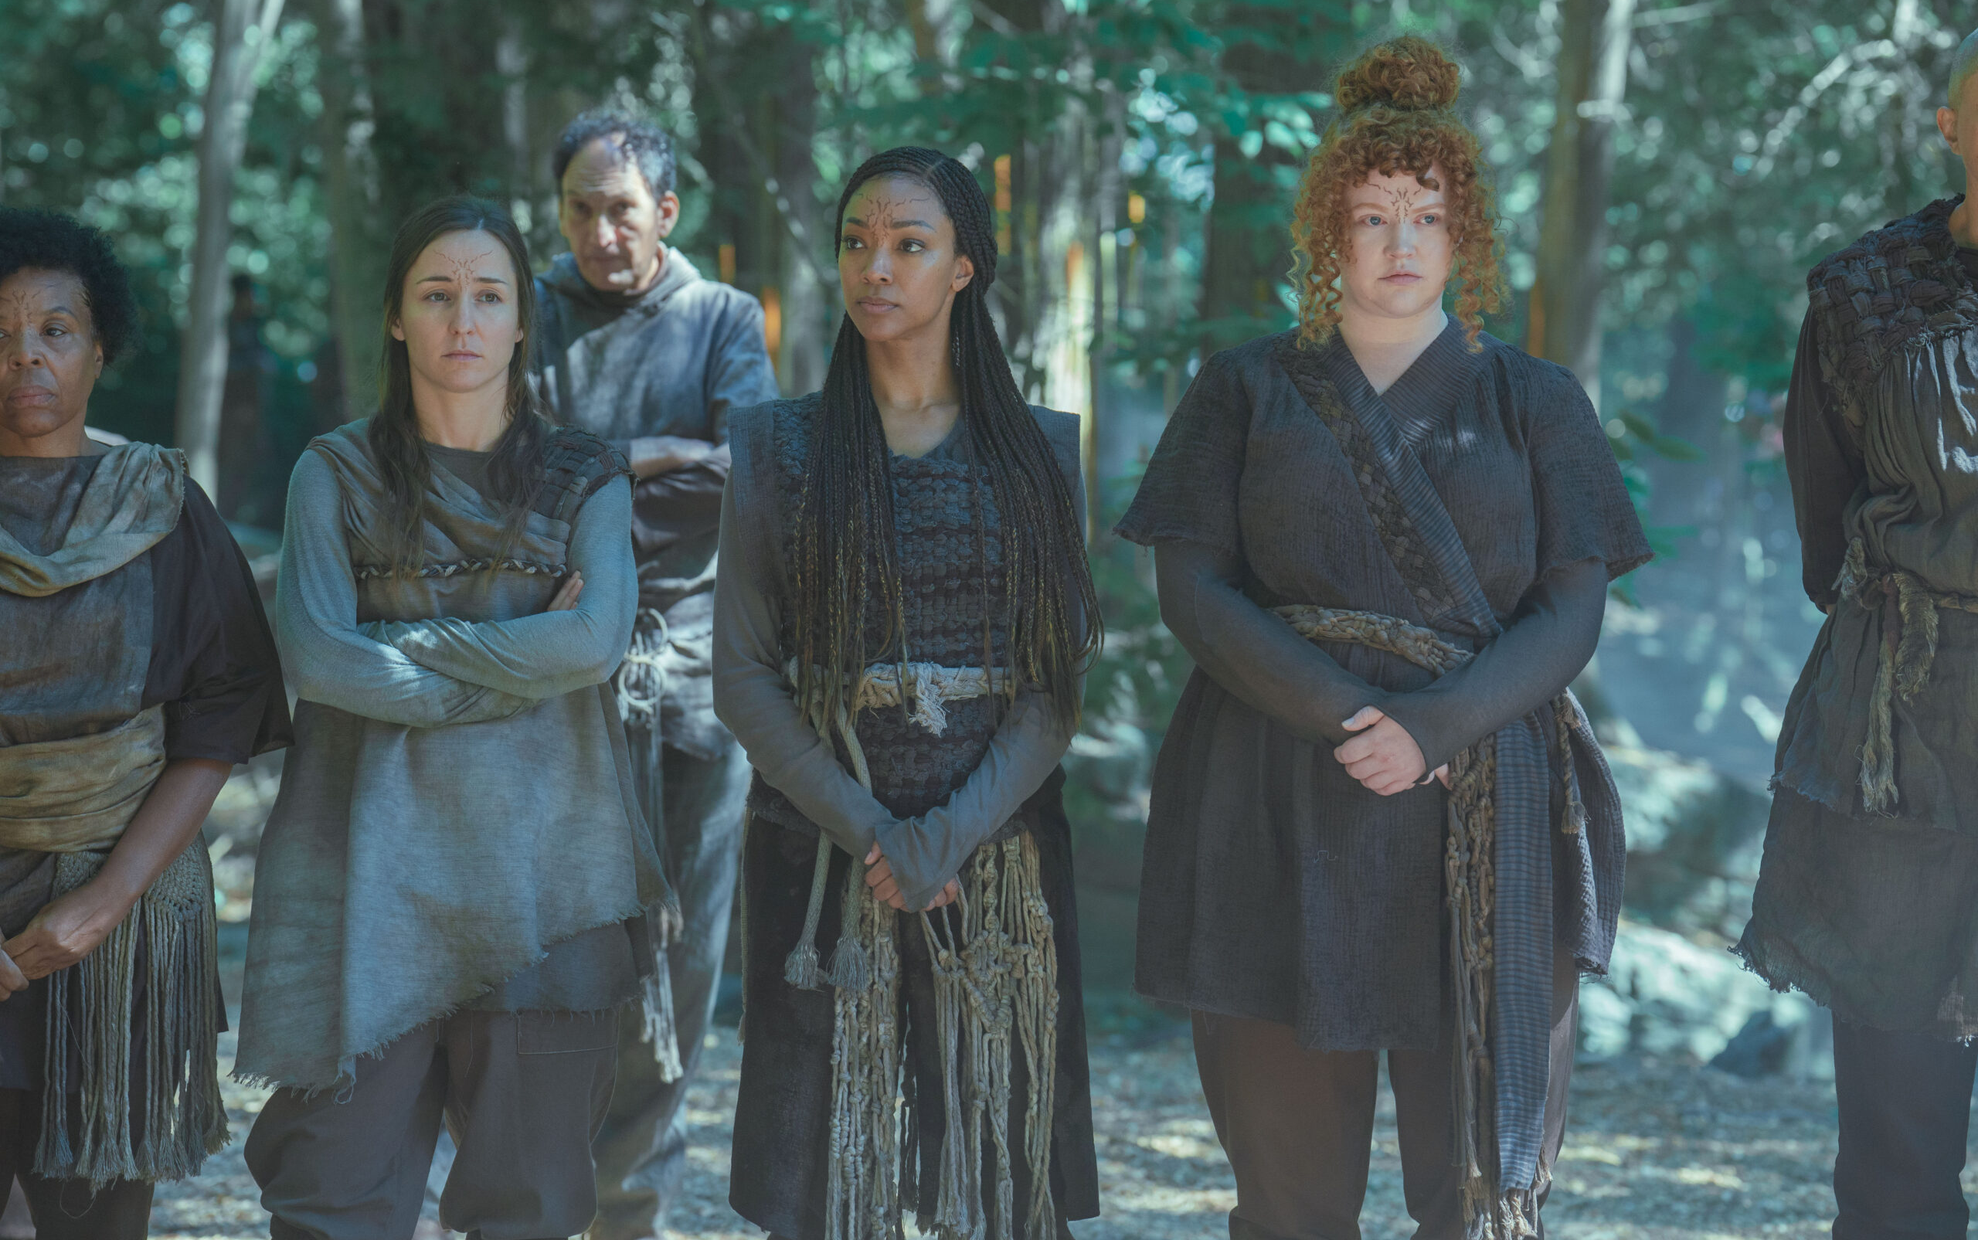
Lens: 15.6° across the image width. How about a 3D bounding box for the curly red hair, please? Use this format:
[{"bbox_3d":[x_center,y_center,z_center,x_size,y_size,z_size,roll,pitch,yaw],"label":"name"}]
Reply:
[{"bbox_3d":[0.471,-0.492,8.280,0.240,0.355,0.250,0,4,-2],"label":"curly red hair"}]

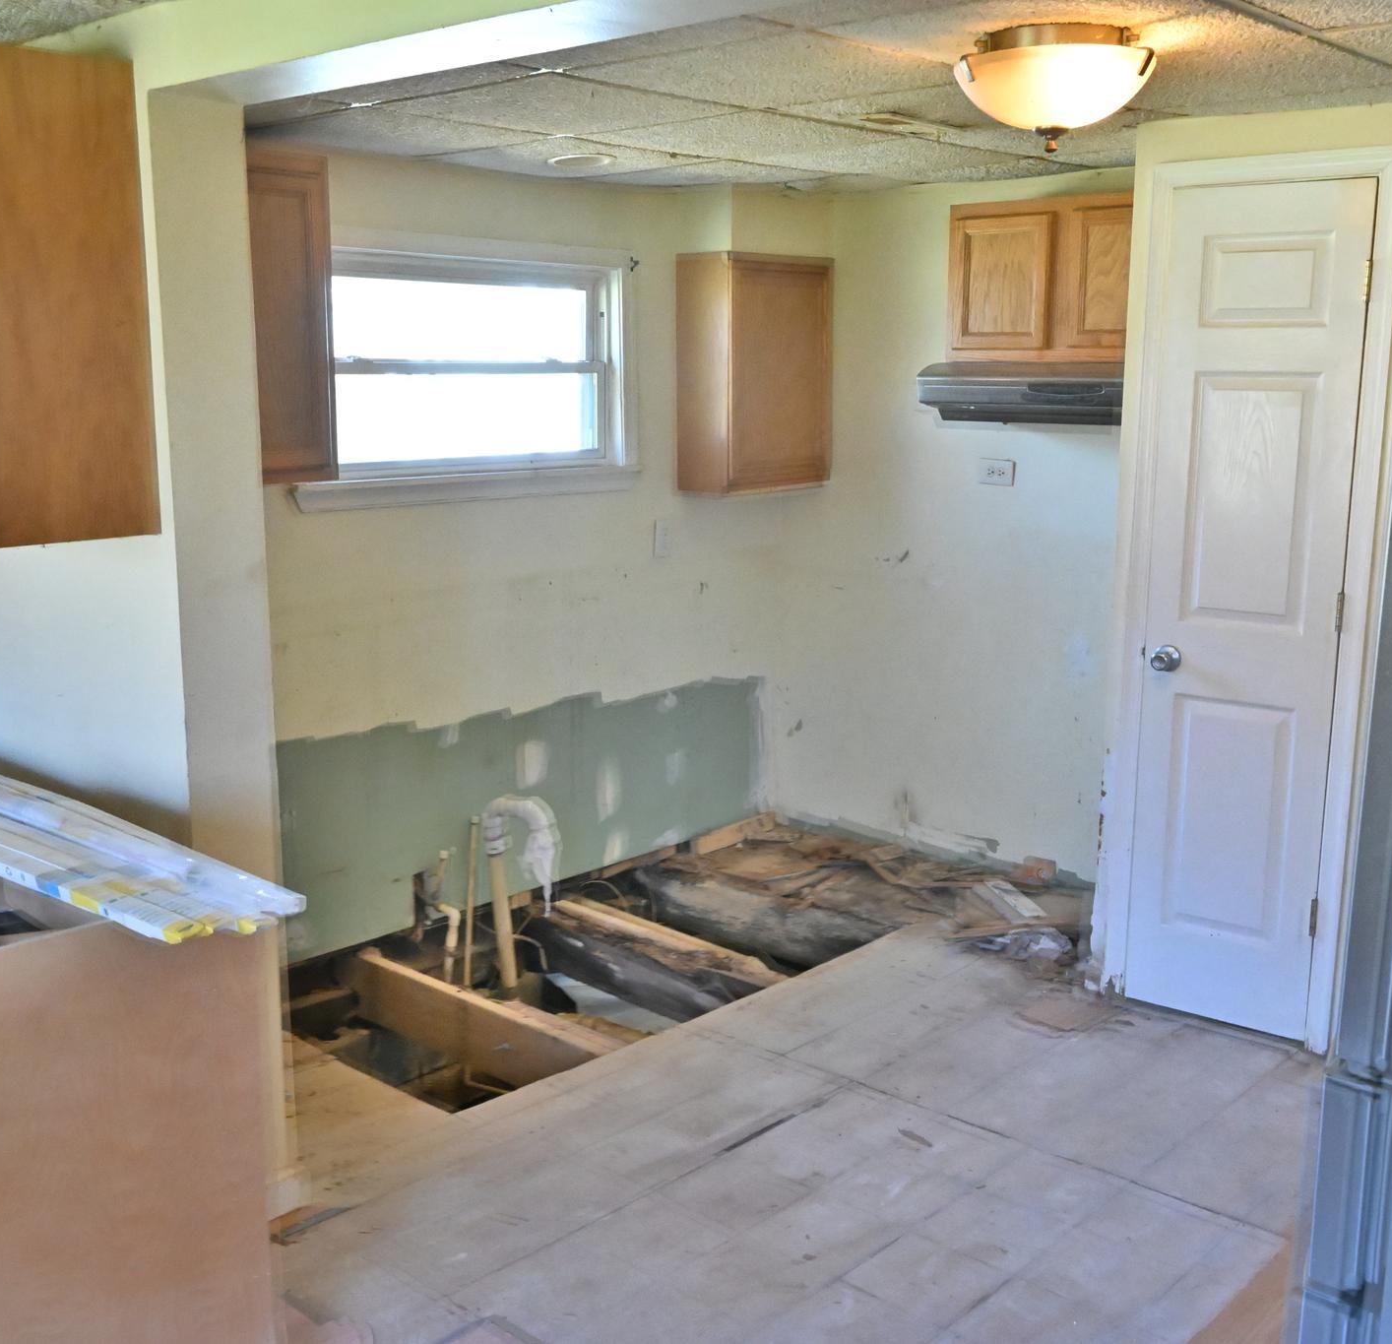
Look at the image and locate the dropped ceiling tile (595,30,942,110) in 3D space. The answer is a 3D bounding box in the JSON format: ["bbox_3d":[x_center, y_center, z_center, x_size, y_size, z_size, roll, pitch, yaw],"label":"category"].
[{"bbox_3d":[0.142,-1.222,3.205,0.610,0.020,0.610,10,14,42],"label":"dropped ceiling tile"}]

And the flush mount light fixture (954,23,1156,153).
[{"bbox_3d":[0.668,-1.041,2.830,0.355,0.195,0.355,0,11,0],"label":"flush mount light fixture"}]

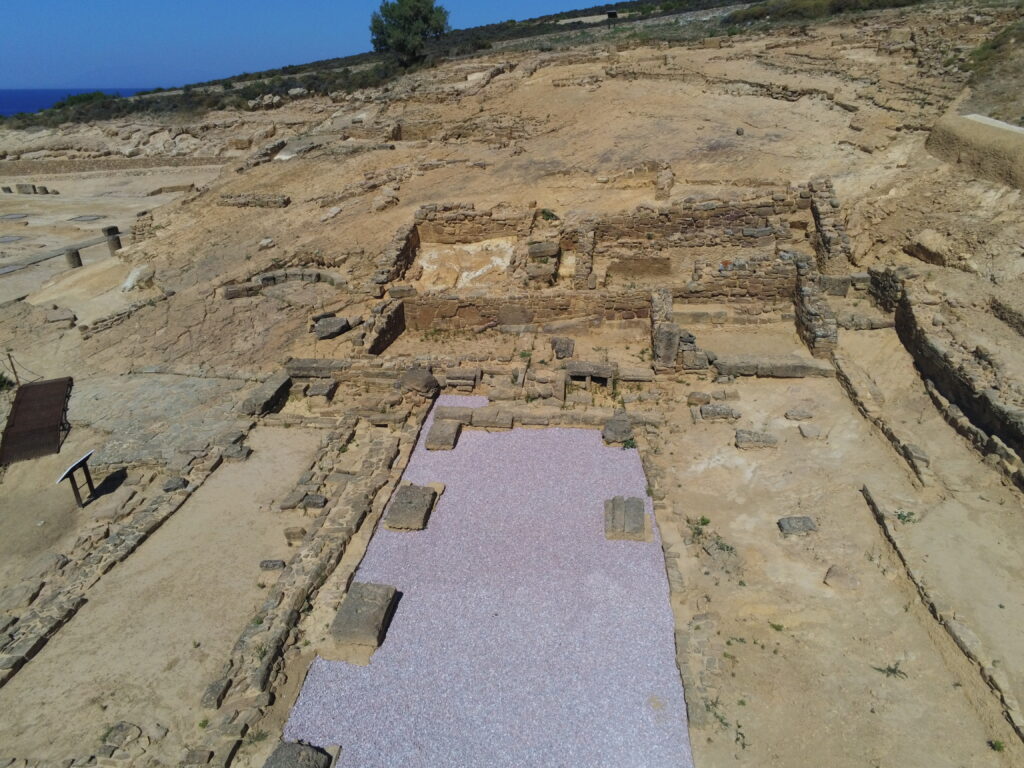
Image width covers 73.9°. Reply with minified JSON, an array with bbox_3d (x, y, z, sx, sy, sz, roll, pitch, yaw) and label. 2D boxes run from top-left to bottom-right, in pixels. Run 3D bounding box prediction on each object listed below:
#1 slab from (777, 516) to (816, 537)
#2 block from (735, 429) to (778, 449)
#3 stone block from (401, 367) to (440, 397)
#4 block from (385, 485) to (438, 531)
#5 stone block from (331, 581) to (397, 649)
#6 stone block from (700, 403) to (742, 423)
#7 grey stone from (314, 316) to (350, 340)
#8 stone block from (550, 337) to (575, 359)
[{"bbox_3d":[5.265,2.608,12.557,0.650,0.170,0.300,-3,24,-5],"label":"slab"},{"bbox_3d":[5.599,1.288,15.563,0.900,0.200,0.440,2,24,6],"label":"block"},{"bbox_3d":[-2.468,-0.113,17.887,0.800,0.430,0.550,10,26,23],"label":"stone block"},{"bbox_3d":[-1.951,2.409,13.235,0.740,0.200,1.200,2,24,4],"label":"block"},{"bbox_3d":[-2.255,3.573,10.514,0.690,0.230,1.120,2,24,5],"label":"stone block"},{"bbox_3d":[5.129,0.707,16.830,0.880,0.210,0.420,0,24,0],"label":"stone block"},{"bbox_3d":[-5.397,-1.673,20.516,0.900,0.300,0.780,-7,39,-15],"label":"grey stone"},{"bbox_3d":[1.496,-1.042,19.701,0.570,0.450,0.480,-1,24,-3],"label":"stone block"}]

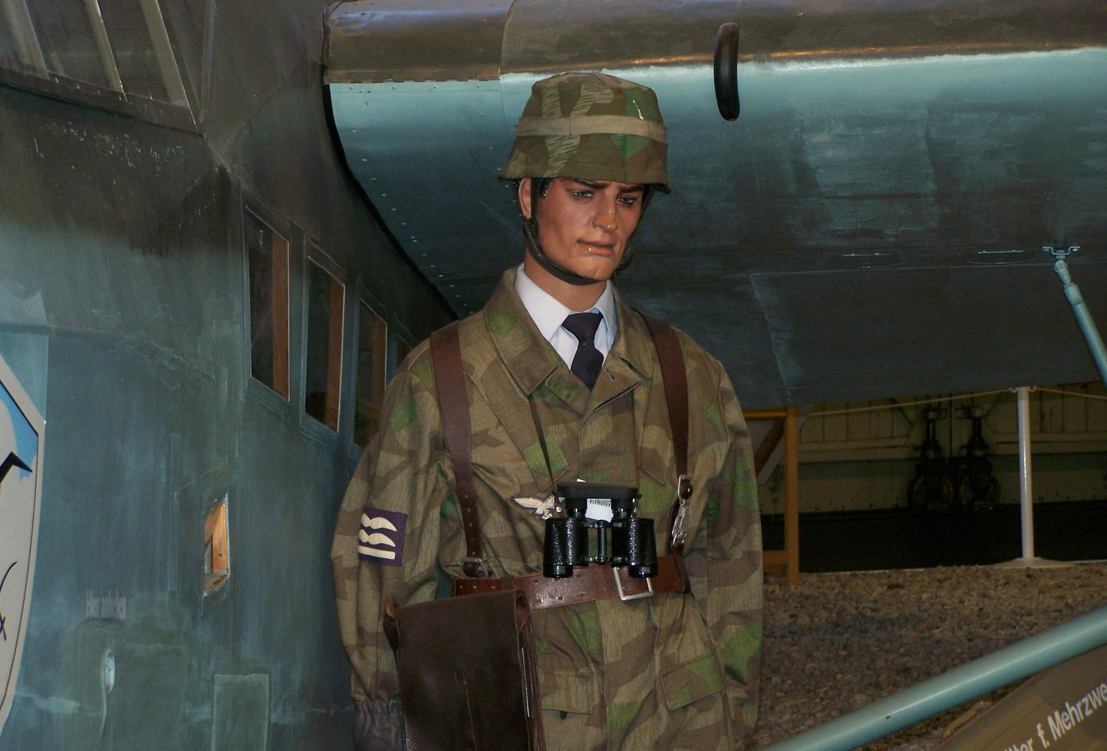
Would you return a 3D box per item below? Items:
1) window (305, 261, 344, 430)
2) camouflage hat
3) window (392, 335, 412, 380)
[{"bbox_3d":[-0.339,-0.042,5.567,0.030,0.226,0.350,0,-6,5],"label":"window"},{"bbox_3d":[0.049,-0.342,5.200,0.232,0.160,0.265,4,1,-27],"label":"camouflage hat"},{"bbox_3d":[-0.256,0.060,6.578,0.030,0.226,0.350,4,-5,6],"label":"window"}]

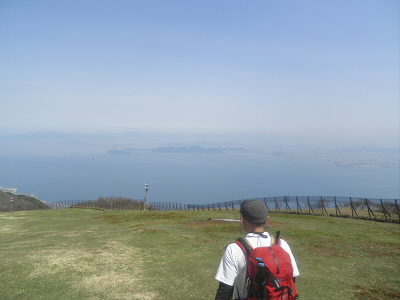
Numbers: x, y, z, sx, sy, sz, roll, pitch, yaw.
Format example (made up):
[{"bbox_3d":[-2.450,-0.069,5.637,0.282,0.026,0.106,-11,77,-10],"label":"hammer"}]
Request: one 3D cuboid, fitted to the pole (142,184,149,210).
[{"bbox_3d":[-15.058,13.426,88.000,1.200,7.600,0.900,-1,4,-10],"label":"pole"}]

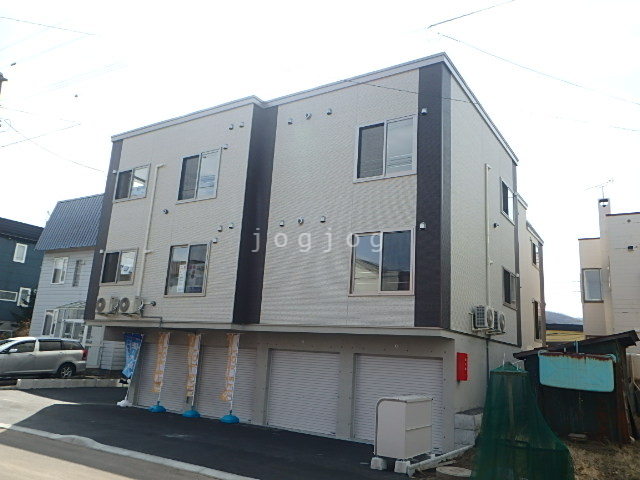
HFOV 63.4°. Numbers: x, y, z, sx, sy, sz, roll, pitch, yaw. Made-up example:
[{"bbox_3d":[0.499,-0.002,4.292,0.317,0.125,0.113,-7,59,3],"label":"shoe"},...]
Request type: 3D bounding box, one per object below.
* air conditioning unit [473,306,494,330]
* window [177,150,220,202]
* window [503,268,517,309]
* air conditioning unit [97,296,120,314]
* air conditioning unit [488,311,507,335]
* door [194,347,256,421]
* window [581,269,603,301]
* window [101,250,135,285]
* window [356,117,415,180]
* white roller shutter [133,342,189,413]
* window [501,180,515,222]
[{"bbox_3d":[4.144,1.999,13.107,0.290,0.540,0.780,-5,-15,33],"label":"air conditioning unit"},{"bbox_3d":[-3.724,-1.925,15.907,1.714,1.552,0.100,-5,-15,33],"label":"window"},{"bbox_3d":[6.134,1.596,16.649,0.100,1.161,1.790,-5,-15,33],"label":"window"},{"bbox_3d":[-6.802,2.110,16.594,0.780,0.540,0.290,-5,-15,33],"label":"air conditioning unit"},{"bbox_3d":[4.780,2.234,14.057,0.290,0.550,0.780,-5,-15,33],"label":"air conditioning unit"},{"bbox_3d":[-2.745,4.244,15.450,2.300,2.040,0.080,-5,-15,33],"label":"door"},{"bbox_3d":[9.229,1.547,17.468,0.605,1.209,0.100,-5,-15,33],"label":"window"},{"bbox_3d":[-6.634,0.903,17.086,1.755,1.170,0.100,-5,-15,33],"label":"window"},{"bbox_3d":[1.631,-2.247,12.921,1.703,1.552,0.100,-5,-15,33],"label":"window"},{"bbox_3d":[-5.048,4.447,16.943,2.300,2.040,0.080,-5,-15,33],"label":"white roller shutter"},{"bbox_3d":[6.262,-1.259,17.229,0.100,1.199,1.788,-5,-15,33],"label":"window"}]

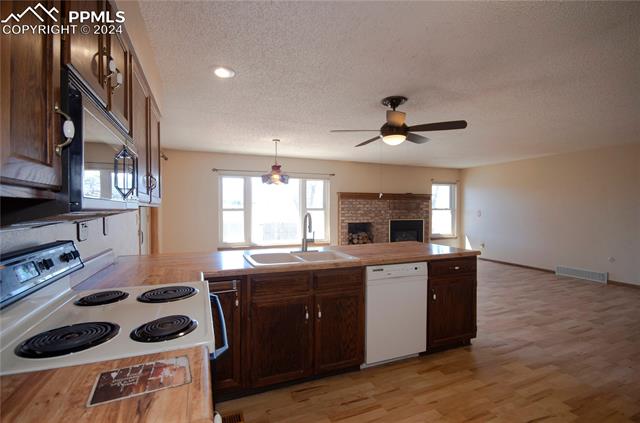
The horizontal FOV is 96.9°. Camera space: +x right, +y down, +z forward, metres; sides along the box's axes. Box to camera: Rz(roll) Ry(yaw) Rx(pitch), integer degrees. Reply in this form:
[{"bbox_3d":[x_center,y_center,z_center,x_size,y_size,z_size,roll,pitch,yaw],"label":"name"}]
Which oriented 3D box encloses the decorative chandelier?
[{"bbox_3d":[-0.709,-0.789,4.579,0.460,0.720,0.460,0,0,-21],"label":"decorative chandelier"}]

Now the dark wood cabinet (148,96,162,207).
[{"bbox_3d":[-1.379,-0.413,2.067,0.320,0.750,0.420,0,0,-21],"label":"dark wood cabinet"}]

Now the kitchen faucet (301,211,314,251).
[{"bbox_3d":[-0.083,0.196,2.587,0.130,0.365,0.200,0,0,-21],"label":"kitchen faucet"}]

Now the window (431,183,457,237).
[{"bbox_3d":[3.367,-0.030,7.723,0.870,1.430,0.120,0,0,-21],"label":"window"}]

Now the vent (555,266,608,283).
[{"bbox_3d":[4.950,1.184,5.392,0.050,0.185,0.800,0,0,-21],"label":"vent"}]

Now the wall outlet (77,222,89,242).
[{"bbox_3d":[-1.395,0.121,1.665,0.020,0.115,0.105,0,0,-21],"label":"wall outlet"}]

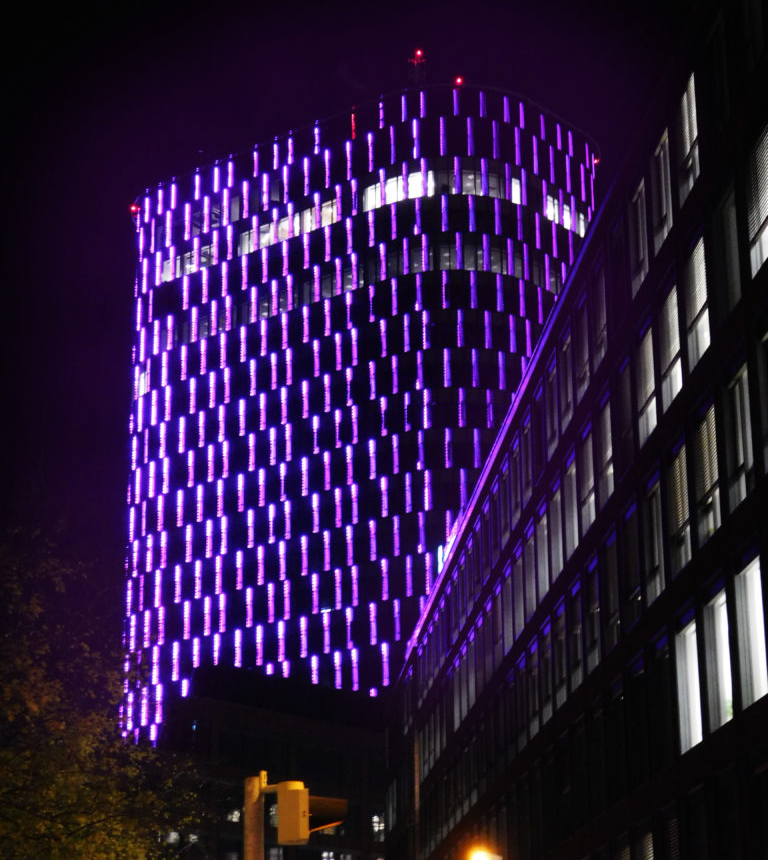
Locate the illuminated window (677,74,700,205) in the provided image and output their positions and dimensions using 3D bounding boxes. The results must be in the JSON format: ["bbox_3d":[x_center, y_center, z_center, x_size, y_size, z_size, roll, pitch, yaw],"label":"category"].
[{"bbox_3d":[5.990,-5.713,38.449,0.130,2.200,1.600,2,-19,-5],"label":"illuminated window"}]

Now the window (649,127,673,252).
[{"bbox_3d":[5.782,-4.946,40.718,0.130,2.200,1.600,2,-19,-5],"label":"window"}]

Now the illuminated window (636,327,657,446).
[{"bbox_3d":[5.823,-0.930,43.256,0.130,2.360,1.720,1,-19,-5],"label":"illuminated window"}]

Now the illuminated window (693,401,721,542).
[{"bbox_3d":[5.988,0.857,36.166,0.130,2.200,1.600,2,-19,-5],"label":"illuminated window"}]

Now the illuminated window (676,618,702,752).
[{"bbox_3d":[5.796,4.894,37.084,0.130,2.200,1.600,2,-19,-5],"label":"illuminated window"}]

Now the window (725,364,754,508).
[{"bbox_3d":[6.426,0.157,35.393,0.130,2.360,1.720,1,-19,-5],"label":"window"}]

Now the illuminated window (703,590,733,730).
[{"bbox_3d":[5.982,4.188,35.063,0.130,2.200,1.600,2,-19,-5],"label":"illuminated window"}]

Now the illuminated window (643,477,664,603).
[{"bbox_3d":[5.845,2.474,42.237,0.130,2.360,1.720,1,-19,-5],"label":"illuminated window"}]

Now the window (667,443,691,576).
[{"bbox_3d":[6.033,1.733,40.029,0.130,2.360,1.720,1,-19,-5],"label":"window"}]

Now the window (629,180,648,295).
[{"bbox_3d":[5.583,-4.188,42.873,0.130,2.200,1.600,2,-19,-5],"label":"window"}]

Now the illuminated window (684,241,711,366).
[{"bbox_3d":[5.986,-2.392,37.327,0.130,2.200,1.600,2,-19,-5],"label":"illuminated window"}]

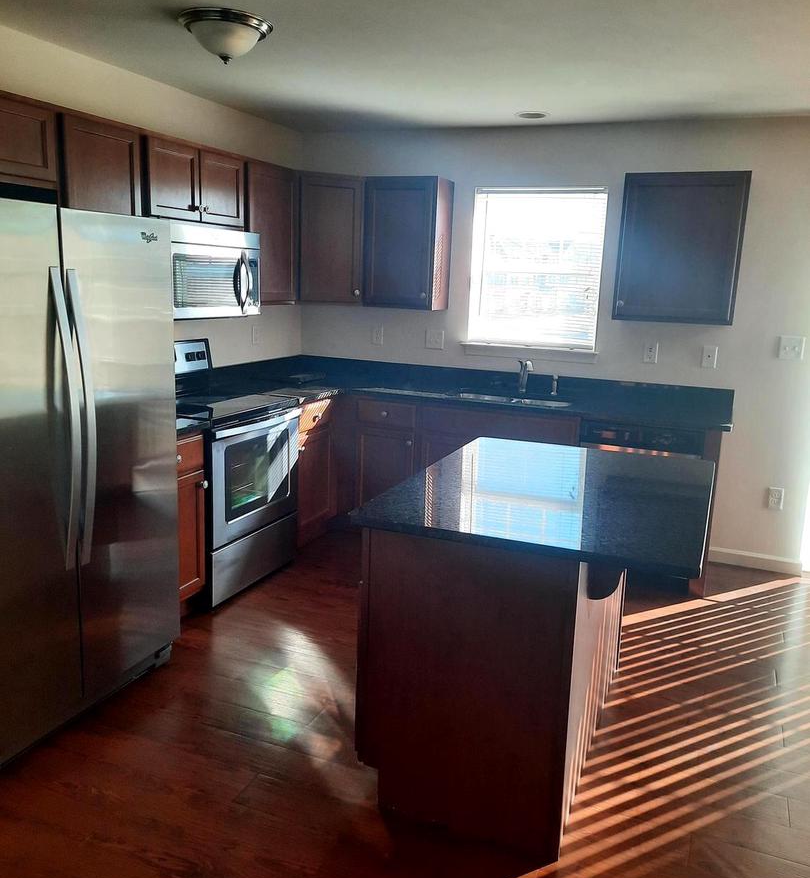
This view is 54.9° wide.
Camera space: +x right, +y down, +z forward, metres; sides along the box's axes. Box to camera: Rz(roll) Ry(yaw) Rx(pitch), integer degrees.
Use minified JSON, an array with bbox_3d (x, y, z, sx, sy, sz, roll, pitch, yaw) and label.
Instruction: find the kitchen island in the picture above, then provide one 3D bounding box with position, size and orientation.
[{"bbox_3d":[0.504,0.600,2.713,0.936,0.911,1.267,7,13,22],"label":"kitchen island"}]

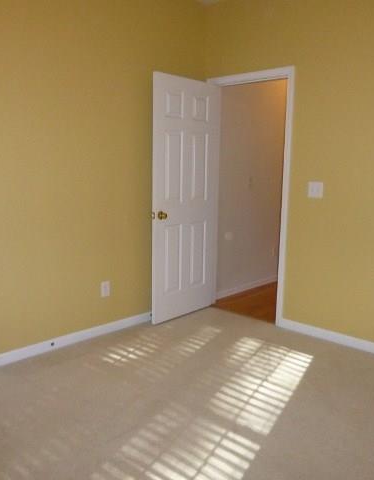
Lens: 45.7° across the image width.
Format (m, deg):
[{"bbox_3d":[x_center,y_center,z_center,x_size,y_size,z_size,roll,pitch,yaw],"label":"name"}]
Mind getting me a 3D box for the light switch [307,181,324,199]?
[{"bbox_3d":[0.990,-0.383,3.419,0.117,0.118,0.014,9,12,43],"label":"light switch"}]

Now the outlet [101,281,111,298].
[{"bbox_3d":[-0.641,0.394,3.516,0.012,0.118,0.075,9,12,43],"label":"outlet"}]

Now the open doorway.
[{"bbox_3d":[0.545,-0.355,3.929,0.885,2.110,0.135,9,12,43],"label":"open doorway"}]

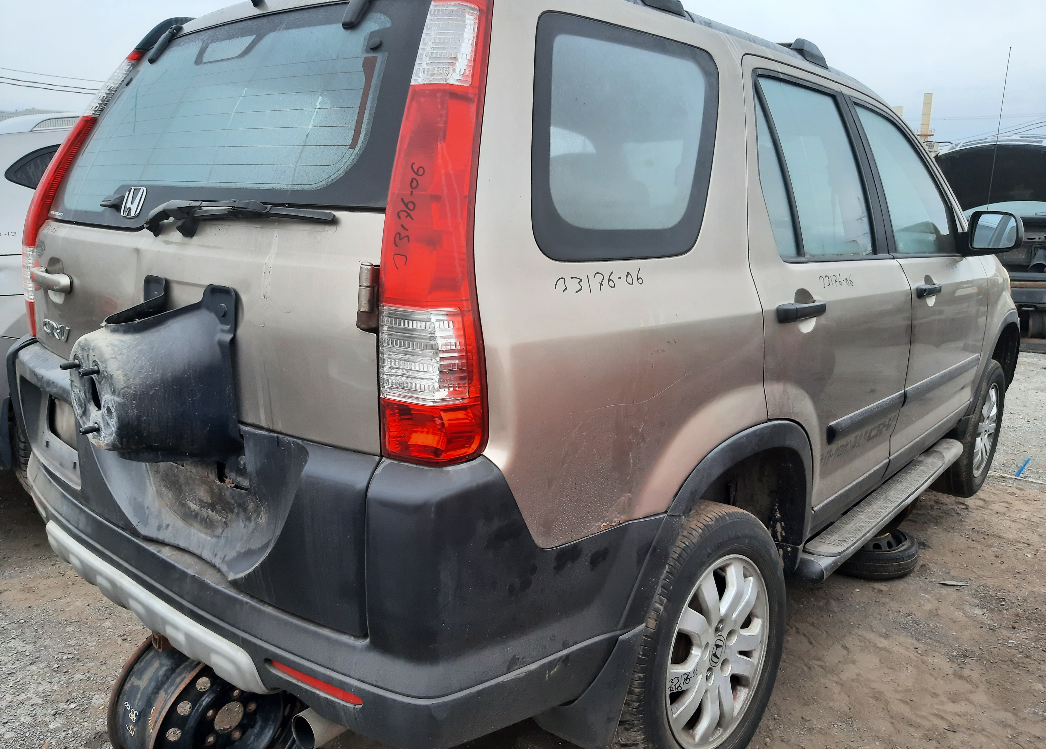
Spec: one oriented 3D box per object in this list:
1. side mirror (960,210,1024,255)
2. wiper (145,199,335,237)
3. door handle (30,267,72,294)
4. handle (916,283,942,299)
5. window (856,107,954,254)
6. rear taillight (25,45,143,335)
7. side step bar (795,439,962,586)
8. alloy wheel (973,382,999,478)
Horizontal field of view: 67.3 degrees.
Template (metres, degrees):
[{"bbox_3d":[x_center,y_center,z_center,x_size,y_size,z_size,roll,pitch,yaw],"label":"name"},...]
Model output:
[{"bbox_3d":[1.784,-0.535,2.969,0.200,0.160,0.120,12,15,39],"label":"side mirror"},{"bbox_3d":[-0.476,-0.247,1.256,0.500,0.070,0.070,8,13,35],"label":"wiper"},{"bbox_3d":[-1.091,-0.217,1.807,0.205,0.052,0.052,12,16,40],"label":"door handle"},{"bbox_3d":[1.271,-0.260,2.453,0.050,0.040,0.210,12,15,39],"label":"handle"},{"bbox_3d":[1.320,-0.623,2.636,0.060,0.430,0.870,-10,1,42],"label":"window"},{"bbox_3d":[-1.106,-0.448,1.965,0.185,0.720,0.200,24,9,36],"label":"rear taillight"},{"bbox_3d":[1.255,0.437,2.732,0.170,0.080,1.580,12,16,40],"label":"side step bar"},{"bbox_3d":[2.114,0.250,3.698,0.140,0.440,0.440,12,15,39],"label":"alloy wheel"}]

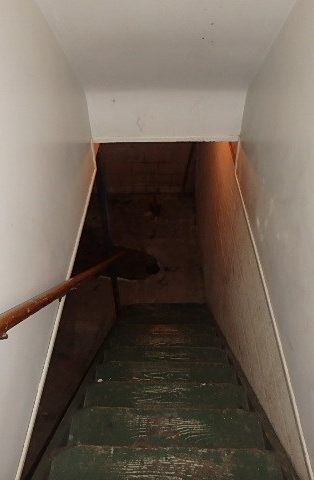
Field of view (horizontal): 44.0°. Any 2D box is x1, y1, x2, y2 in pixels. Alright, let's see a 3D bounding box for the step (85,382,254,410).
[{"bbox_3d":[0.047,0.890,2.046,0.850,0.065,0.250,0,42,1],"label":"step"}]

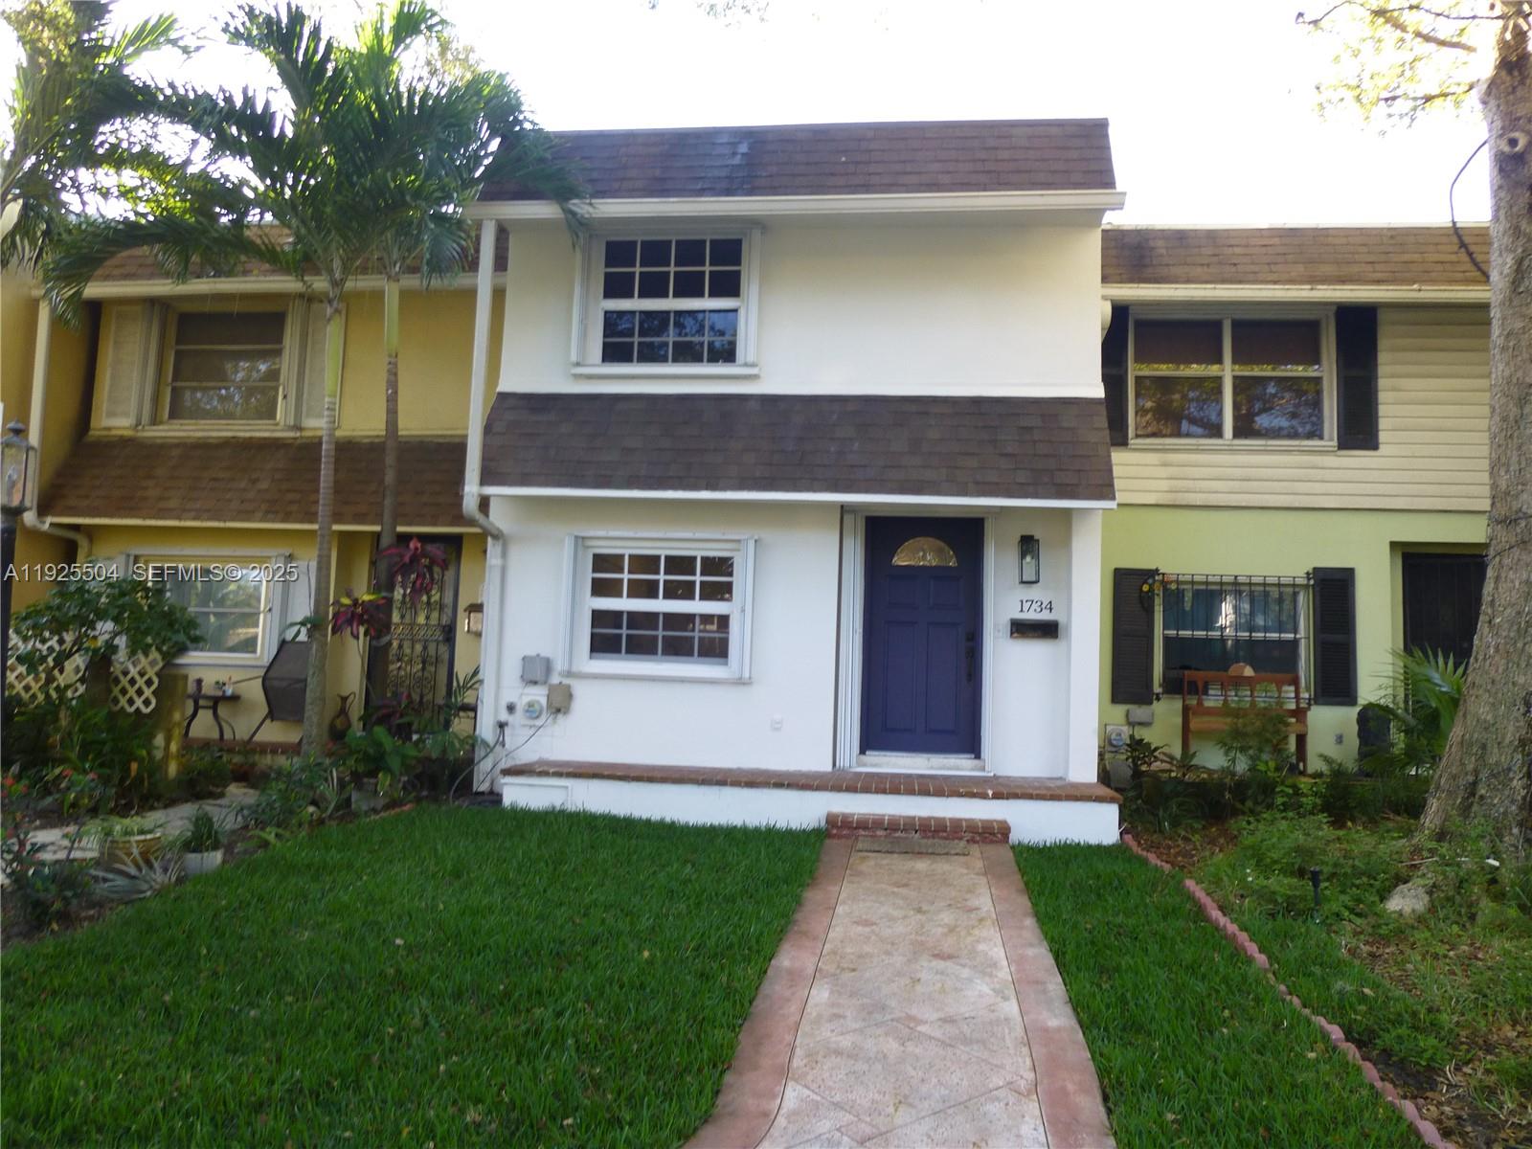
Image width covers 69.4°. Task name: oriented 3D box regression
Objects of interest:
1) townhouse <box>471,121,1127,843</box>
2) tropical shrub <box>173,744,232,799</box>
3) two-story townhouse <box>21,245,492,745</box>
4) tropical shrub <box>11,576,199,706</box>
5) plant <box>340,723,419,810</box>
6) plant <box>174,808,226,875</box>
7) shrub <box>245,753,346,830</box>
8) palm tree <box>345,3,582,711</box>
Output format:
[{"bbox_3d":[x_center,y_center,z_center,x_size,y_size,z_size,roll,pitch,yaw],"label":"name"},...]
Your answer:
[{"bbox_3d":[0.493,-0.805,12.372,5.420,5.980,7.500,1,-4,7],"label":"townhouse"},{"bbox_3d":[-4.367,1.529,8.570,0.485,0.430,0.450,1,-4,7],"label":"tropical shrub"},{"bbox_3d":[-4.837,-0.794,14.910,5.450,5.800,7.500,1,-4,7],"label":"two-story townhouse"},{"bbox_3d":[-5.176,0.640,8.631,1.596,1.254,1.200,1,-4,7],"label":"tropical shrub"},{"bbox_3d":[-2.925,1.468,8.407,0.629,0.665,0.550,1,-4,7],"label":"plant"},{"bbox_3d":[-3.152,1.489,6.160,0.306,0.366,0.270,1,-4,7],"label":"plant"},{"bbox_3d":[-3.198,1.489,7.528,0.758,0.522,0.650,1,-4,7],"label":"shrub"},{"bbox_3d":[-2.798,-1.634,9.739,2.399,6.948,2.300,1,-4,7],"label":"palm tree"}]

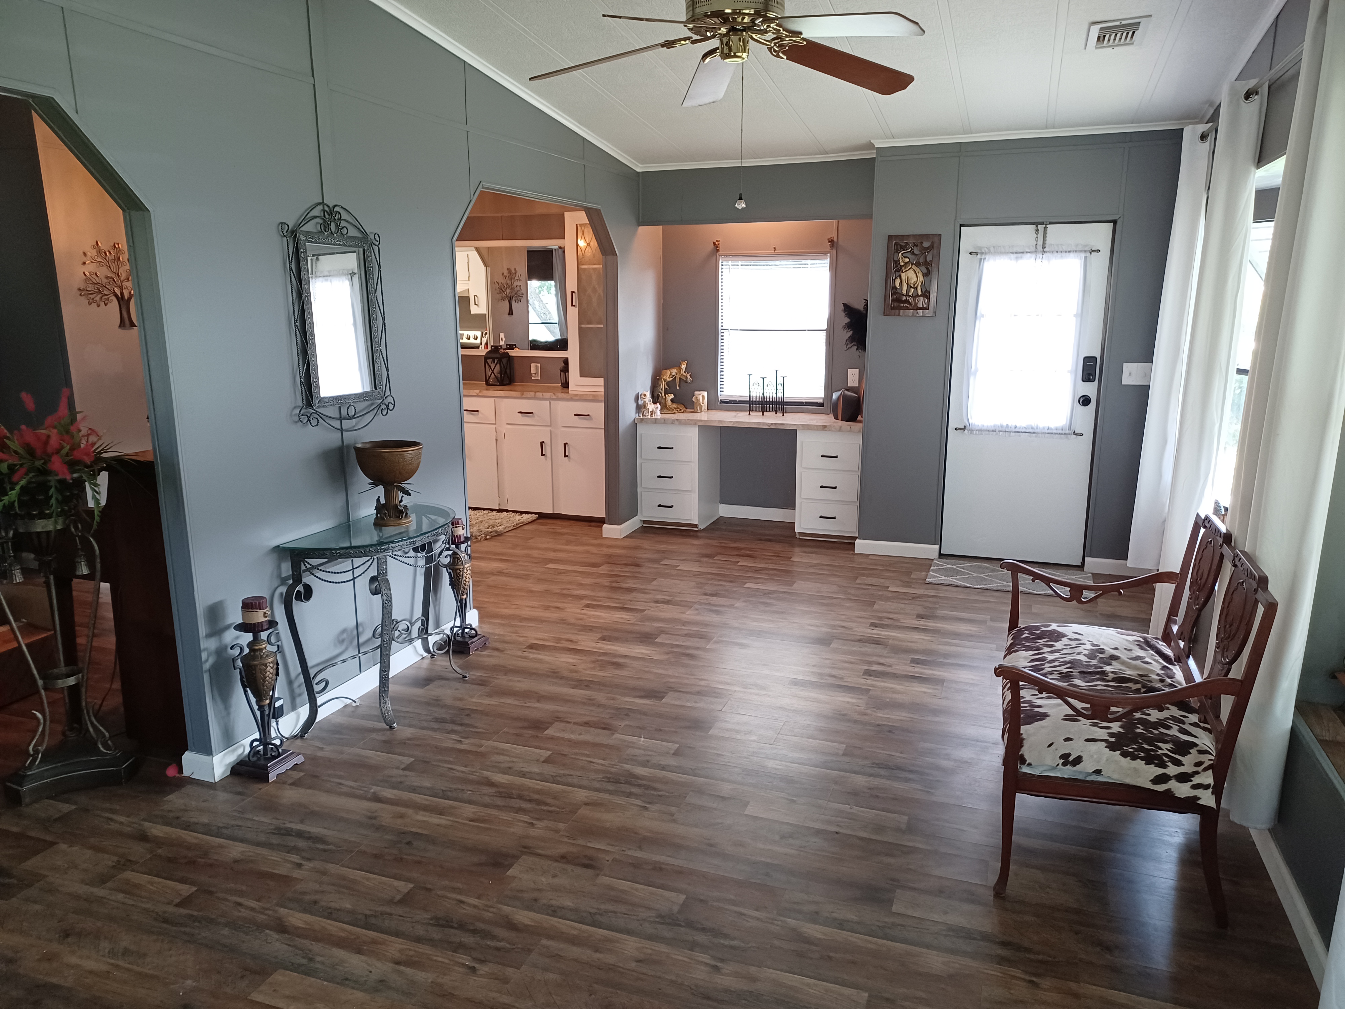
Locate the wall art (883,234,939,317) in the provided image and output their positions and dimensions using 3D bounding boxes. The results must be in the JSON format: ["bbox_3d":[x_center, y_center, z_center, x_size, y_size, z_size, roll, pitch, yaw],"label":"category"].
[{"bbox_3d":[1.384,-1.319,5.606,0.299,0.457,0.031,4,13,19],"label":"wall art"}]

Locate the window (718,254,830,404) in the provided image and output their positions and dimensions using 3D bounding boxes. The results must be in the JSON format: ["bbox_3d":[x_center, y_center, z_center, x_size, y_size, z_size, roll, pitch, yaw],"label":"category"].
[{"bbox_3d":[0.681,-1.187,6.641,0.757,1.023,0.072,4,13,19],"label":"window"}]

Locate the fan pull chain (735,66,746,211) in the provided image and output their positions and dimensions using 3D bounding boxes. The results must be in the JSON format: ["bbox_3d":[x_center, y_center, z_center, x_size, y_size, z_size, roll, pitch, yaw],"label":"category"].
[{"bbox_3d":[0.217,-1.144,3.032,0.034,0.433,0.034,4,13,19],"label":"fan pull chain"}]

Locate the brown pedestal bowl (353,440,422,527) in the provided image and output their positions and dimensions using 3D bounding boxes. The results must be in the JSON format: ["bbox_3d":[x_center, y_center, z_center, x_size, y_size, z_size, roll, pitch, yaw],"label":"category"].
[{"bbox_3d":[-1.072,-0.079,3.705,0.249,0.304,0.249,0,12,0],"label":"brown pedestal bowl"}]

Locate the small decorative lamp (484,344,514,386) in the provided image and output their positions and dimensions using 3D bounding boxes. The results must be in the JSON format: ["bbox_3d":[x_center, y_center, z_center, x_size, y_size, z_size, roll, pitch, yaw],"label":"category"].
[{"bbox_3d":[-1.299,-1.038,7.237,0.136,0.295,0.139,4,13,19],"label":"small decorative lamp"}]

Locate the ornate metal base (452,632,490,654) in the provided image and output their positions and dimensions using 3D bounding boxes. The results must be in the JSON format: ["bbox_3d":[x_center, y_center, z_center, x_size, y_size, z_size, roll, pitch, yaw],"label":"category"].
[{"bbox_3d":[-0.947,0.626,4.435,0.160,0.059,0.158,4,13,19],"label":"ornate metal base"}]

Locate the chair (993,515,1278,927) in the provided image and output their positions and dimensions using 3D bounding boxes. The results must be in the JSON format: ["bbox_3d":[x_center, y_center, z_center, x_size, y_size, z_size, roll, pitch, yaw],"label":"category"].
[{"bbox_3d":[1.293,0.513,2.918,0.614,0.884,1.116,4,13,19],"label":"chair"}]

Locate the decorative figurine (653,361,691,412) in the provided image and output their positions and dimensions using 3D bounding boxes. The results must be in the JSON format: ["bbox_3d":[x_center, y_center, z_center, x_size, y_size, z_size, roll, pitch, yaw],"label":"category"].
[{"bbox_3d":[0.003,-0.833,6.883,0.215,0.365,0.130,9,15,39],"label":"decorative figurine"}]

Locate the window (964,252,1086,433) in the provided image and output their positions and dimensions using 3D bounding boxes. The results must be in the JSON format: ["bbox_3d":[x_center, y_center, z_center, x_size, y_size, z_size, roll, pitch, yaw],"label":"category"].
[{"bbox_3d":[1.998,-0.916,5.541,0.592,1.015,0.054,4,13,19],"label":"window"}]

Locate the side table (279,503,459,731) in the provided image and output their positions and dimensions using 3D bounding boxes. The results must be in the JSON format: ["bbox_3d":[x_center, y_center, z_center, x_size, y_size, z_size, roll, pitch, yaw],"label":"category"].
[{"bbox_3d":[-1.058,0.416,3.779,0.340,0.706,0.901,4,13,19],"label":"side table"}]

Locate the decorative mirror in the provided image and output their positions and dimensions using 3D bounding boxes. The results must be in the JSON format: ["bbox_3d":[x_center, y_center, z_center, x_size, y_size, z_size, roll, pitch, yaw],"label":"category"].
[{"bbox_3d":[-1.215,-0.678,3.559,0.057,0.791,0.551,4,13,19],"label":"decorative mirror"}]

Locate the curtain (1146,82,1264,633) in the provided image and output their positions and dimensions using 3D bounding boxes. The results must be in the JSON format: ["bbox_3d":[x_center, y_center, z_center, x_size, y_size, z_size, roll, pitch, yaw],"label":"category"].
[{"bbox_3d":[2.004,-0.434,3.670,0.154,2.086,0.412,4,13,19],"label":"curtain"}]

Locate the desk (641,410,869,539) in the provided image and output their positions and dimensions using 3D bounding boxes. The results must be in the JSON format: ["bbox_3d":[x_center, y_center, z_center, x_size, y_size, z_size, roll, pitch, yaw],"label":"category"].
[{"bbox_3d":[0.563,-0.213,6.690,1.527,0.759,0.504,4,13,19],"label":"desk"}]

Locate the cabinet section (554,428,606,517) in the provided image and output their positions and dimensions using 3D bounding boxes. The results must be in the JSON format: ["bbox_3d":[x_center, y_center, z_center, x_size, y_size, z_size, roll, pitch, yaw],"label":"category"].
[{"bbox_3d":[-0.581,-0.263,6.853,0.390,0.621,0.400,4,13,19],"label":"cabinet section"}]

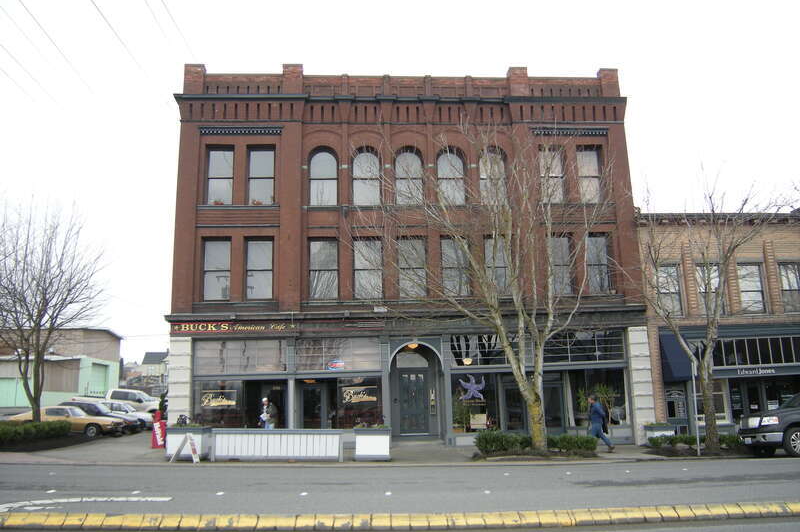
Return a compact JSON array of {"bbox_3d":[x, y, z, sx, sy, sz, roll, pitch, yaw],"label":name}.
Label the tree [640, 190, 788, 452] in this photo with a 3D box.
[{"bbox_3d":[9.206,1.395,19.745,4.600,8.194,4.400,-1,-12,-3],"label":"tree"}]

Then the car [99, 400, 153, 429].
[{"bbox_3d":[-14.031,7.493,32.350,4.500,1.420,1.740,-1,-12,1],"label":"car"}]

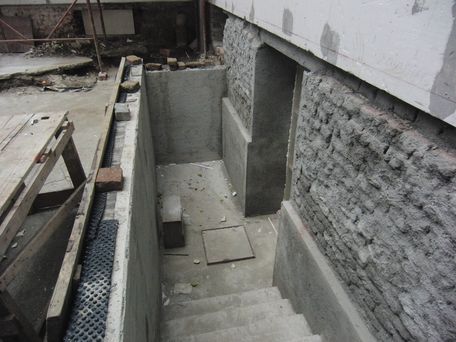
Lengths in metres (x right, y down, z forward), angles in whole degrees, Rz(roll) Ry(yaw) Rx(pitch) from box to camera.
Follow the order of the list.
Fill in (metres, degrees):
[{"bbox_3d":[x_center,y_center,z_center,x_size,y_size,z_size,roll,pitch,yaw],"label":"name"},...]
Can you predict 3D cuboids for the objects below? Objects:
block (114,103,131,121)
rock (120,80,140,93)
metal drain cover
[{"bbox_3d":[-0.827,-0.468,2.508,0.102,0.068,0.185,-8,33,-14],"label":"block"},{"bbox_3d":[-0.944,-0.817,3.069,0.185,0.065,0.140,-4,32,-7],"label":"rock"},{"bbox_3d":[-0.007,0.847,3.726,0.530,0.030,0.535,-6,32,-11],"label":"metal drain cover"}]

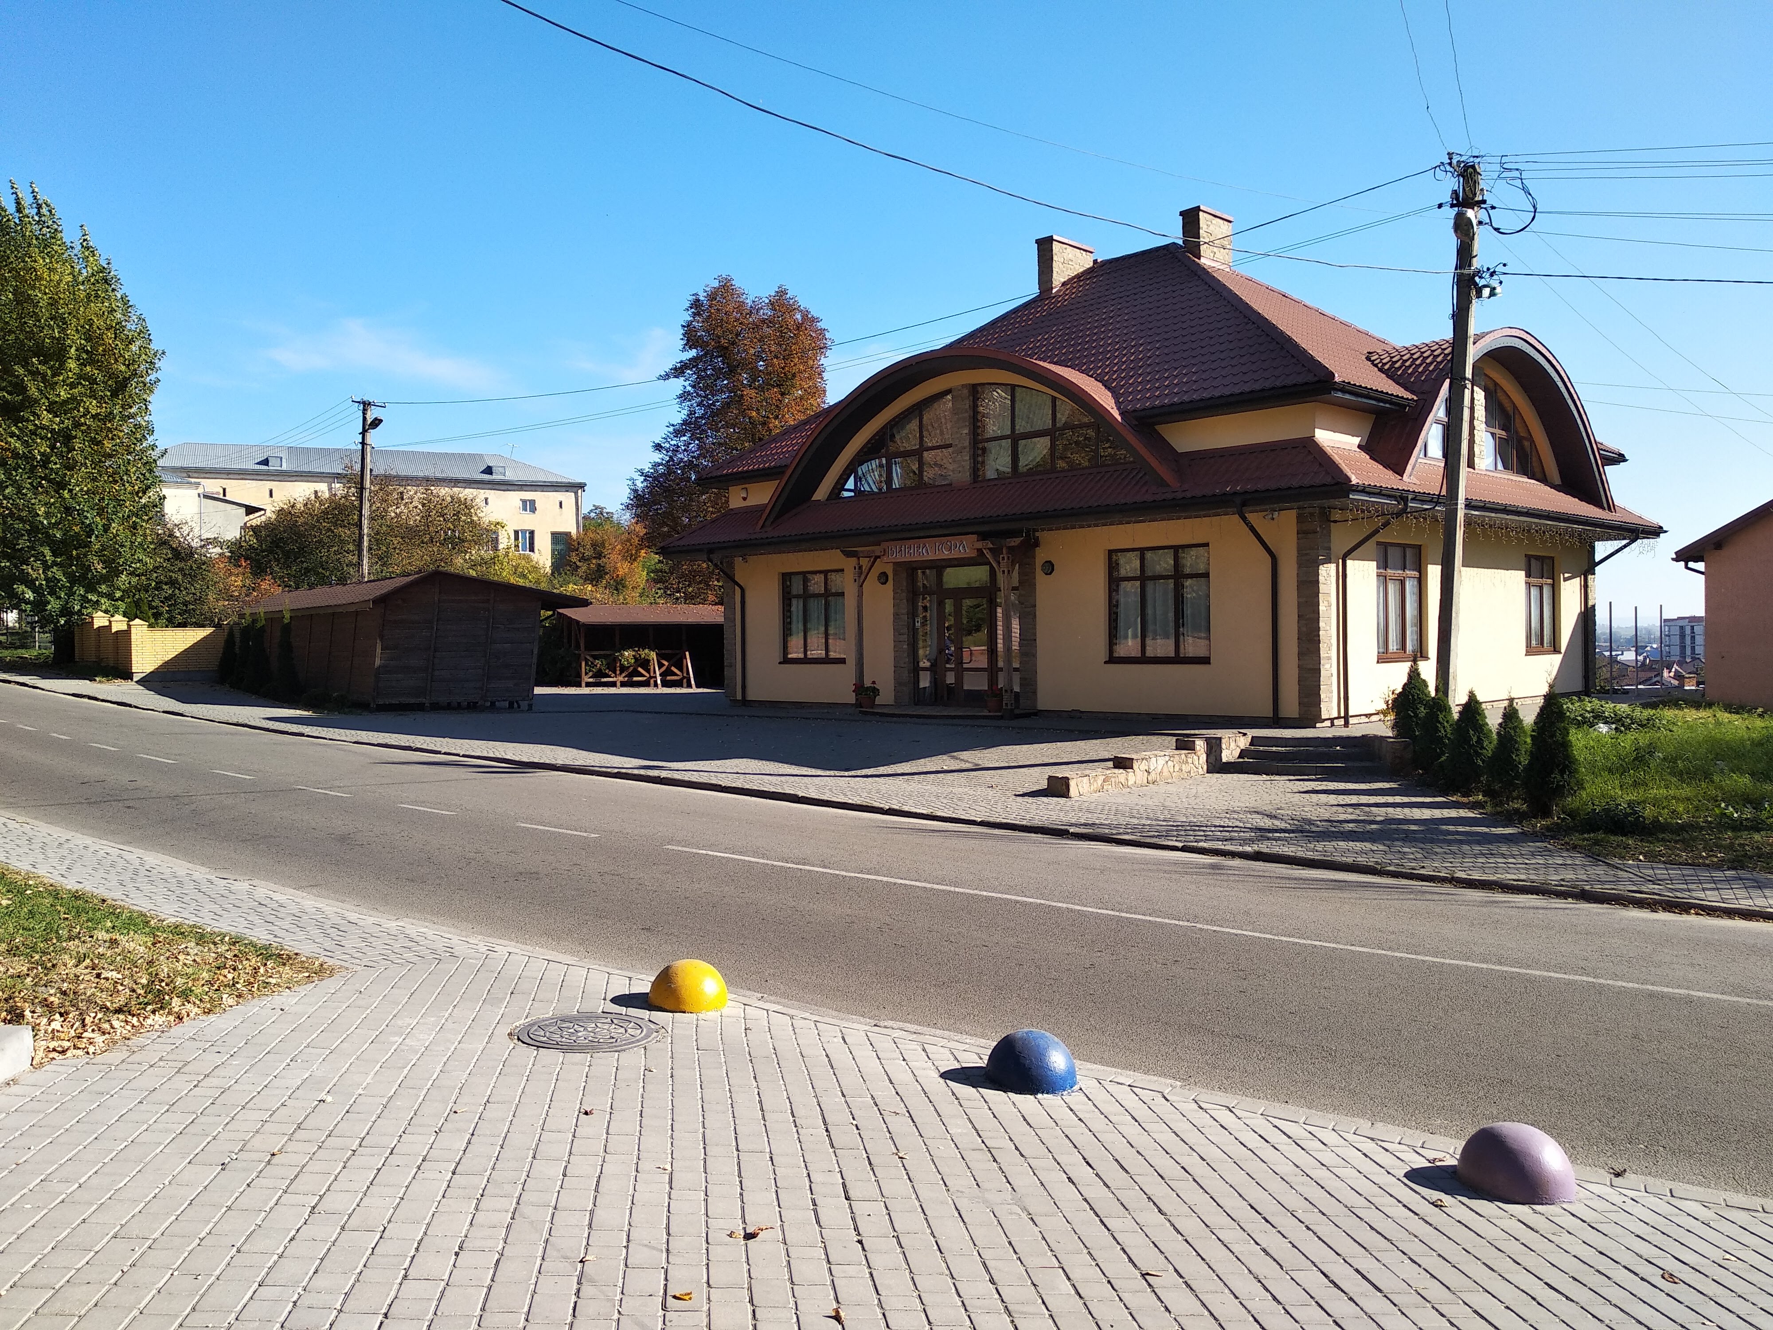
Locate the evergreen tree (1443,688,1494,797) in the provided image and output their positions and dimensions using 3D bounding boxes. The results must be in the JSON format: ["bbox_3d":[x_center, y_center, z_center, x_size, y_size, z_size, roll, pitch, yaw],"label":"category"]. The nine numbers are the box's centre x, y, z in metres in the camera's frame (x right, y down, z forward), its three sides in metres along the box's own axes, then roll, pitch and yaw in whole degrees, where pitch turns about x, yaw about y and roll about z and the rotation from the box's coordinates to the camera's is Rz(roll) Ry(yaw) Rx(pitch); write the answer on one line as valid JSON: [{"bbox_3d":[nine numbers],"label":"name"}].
[{"bbox_3d":[6.119,0.808,13.990,0.550,1.092,0.530,-1,1,0],"label":"evergreen tree"}]

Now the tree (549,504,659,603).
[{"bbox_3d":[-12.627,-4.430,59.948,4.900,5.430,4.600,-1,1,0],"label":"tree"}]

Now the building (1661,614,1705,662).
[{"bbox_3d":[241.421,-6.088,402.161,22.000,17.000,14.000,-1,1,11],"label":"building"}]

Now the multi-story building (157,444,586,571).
[{"bbox_3d":[-38.400,-10.696,95.000,31.000,9.700,10.800,-2,1,-27],"label":"multi-story building"}]

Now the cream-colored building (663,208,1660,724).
[{"bbox_3d":[5.662,-4.434,29.225,14.270,10.470,16.510,-2,2,-44],"label":"cream-colored building"}]

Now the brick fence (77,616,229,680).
[{"bbox_3d":[-22.000,-0.645,39.800,2.800,2.100,8.800,-2,2,-40],"label":"brick fence"}]

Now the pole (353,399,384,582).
[{"bbox_3d":[-14.700,-3.619,37.500,0.600,7.800,1.150,0,2,44],"label":"pole"}]

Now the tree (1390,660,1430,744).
[{"bbox_3d":[6.154,0.536,15.589,0.500,1.185,0.500,-1,1,0],"label":"tree"}]

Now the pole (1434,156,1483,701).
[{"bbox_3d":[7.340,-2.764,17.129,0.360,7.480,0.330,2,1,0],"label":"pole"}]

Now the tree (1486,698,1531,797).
[{"bbox_3d":[6.200,0.834,13.290,0.480,1.031,0.480,-1,1,0],"label":"tree"}]

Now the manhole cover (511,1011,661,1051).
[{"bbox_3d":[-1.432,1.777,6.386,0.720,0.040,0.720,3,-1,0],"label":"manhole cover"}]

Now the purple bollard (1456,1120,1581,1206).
[{"bbox_3d":[2.462,1.907,5.188,0.415,0.226,0.415,4,-1,0],"label":"purple bollard"}]

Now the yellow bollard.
[{"bbox_3d":[-1.040,1.684,7.069,0.415,0.227,0.415,4,-1,0],"label":"yellow bollard"}]

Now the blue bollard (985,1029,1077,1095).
[{"bbox_3d":[0.674,1.794,6.114,0.415,0.226,0.415,4,-1,0],"label":"blue bollard"}]

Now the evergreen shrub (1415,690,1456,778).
[{"bbox_3d":[6.100,0.770,14.790,0.480,1.031,0.480,-1,1,0],"label":"evergreen shrub"}]

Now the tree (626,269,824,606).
[{"bbox_3d":[-5.500,-6.932,48.000,7.600,14.100,7.600,-1,1,0],"label":"tree"}]

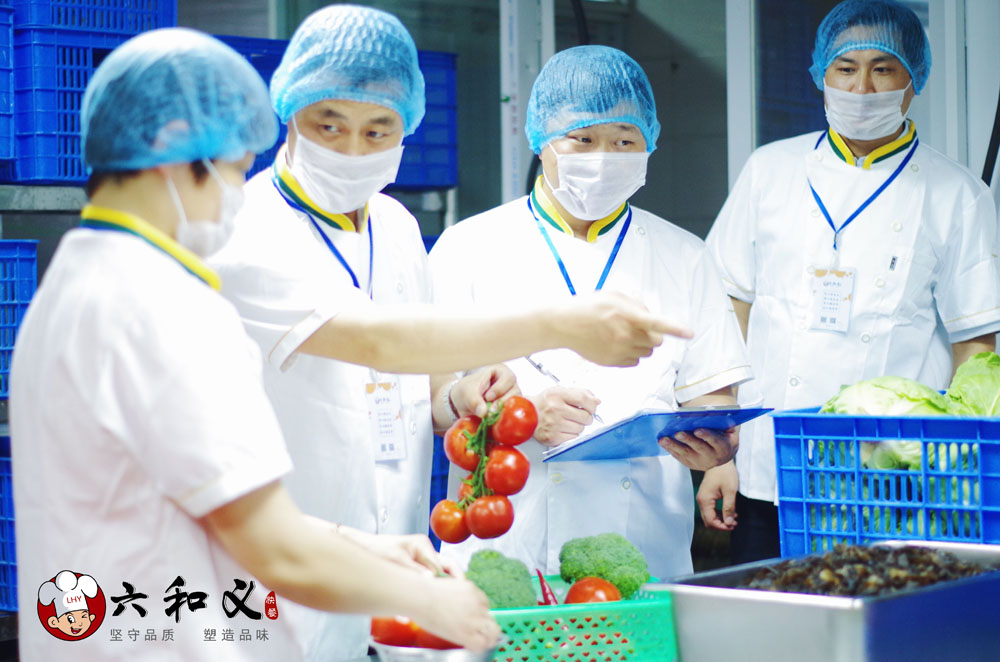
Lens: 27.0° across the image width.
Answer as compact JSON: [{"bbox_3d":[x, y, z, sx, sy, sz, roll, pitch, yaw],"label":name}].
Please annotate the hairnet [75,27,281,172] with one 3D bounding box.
[{"bbox_3d":[-0.363,-0.261,2.350,0.225,0.165,0.195,11,-4,-24],"label":"hairnet"}]

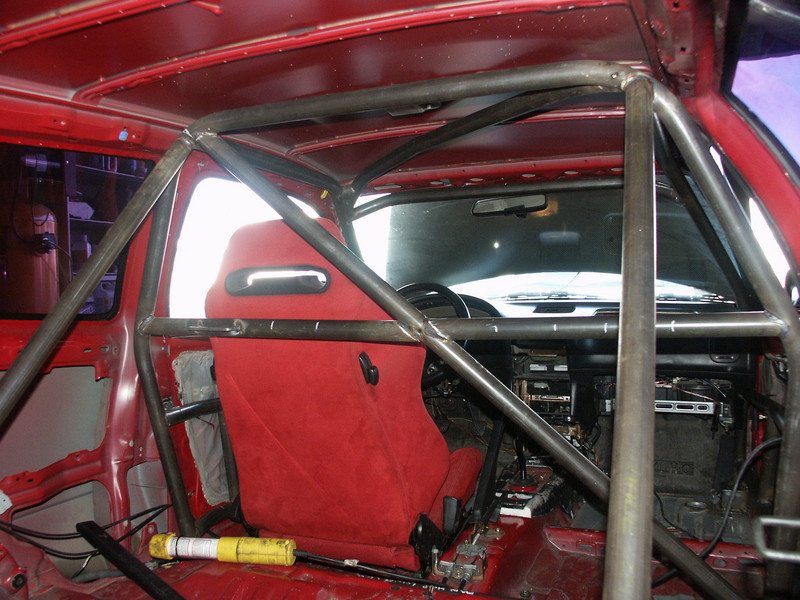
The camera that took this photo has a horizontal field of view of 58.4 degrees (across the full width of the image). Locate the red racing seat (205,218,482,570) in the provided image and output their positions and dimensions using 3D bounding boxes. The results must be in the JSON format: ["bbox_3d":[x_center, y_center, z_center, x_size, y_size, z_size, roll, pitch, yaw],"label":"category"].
[{"bbox_3d":[-0.105,0.265,1.970,0.550,0.875,0.820,-1,-2,22],"label":"red racing seat"}]

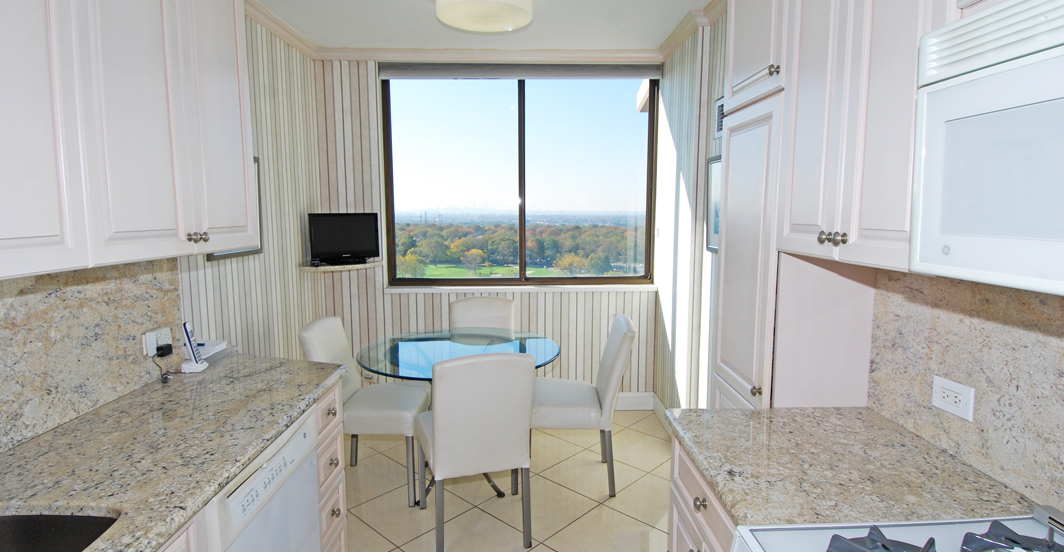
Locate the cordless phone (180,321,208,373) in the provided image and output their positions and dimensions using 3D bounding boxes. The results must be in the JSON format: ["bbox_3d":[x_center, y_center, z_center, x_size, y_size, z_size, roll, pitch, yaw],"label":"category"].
[{"bbox_3d":[-1.257,0.261,1.992,0.085,0.180,0.070,-1,7,-7],"label":"cordless phone"}]

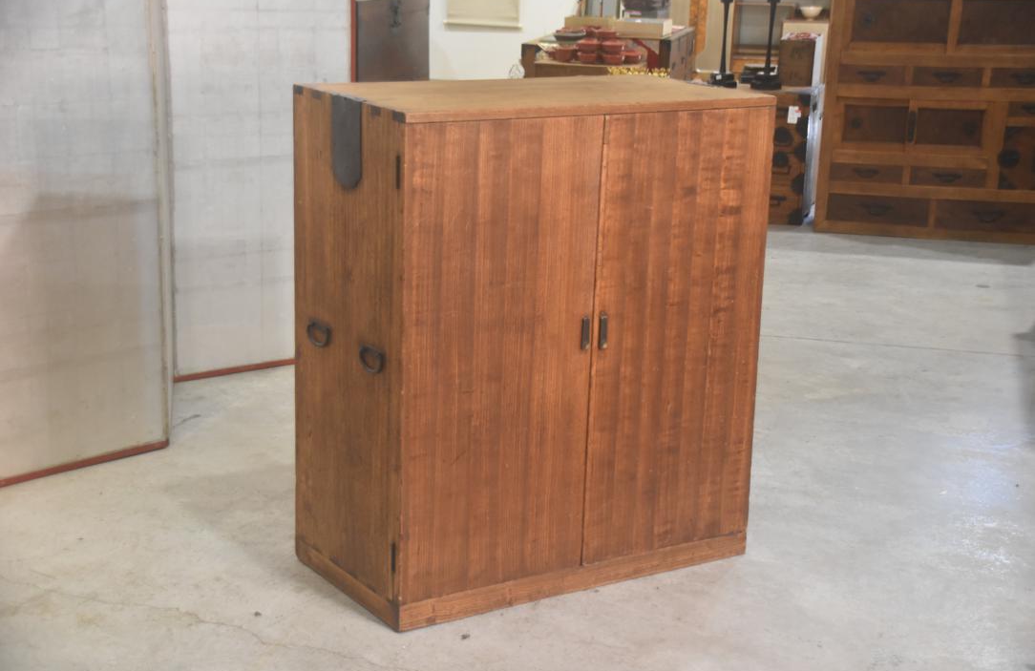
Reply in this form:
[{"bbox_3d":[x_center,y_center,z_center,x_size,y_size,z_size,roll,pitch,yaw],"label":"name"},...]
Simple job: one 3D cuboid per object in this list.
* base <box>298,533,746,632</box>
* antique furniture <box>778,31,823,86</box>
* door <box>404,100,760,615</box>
[{"bbox_3d":[0.016,0.466,3.650,0.900,0.055,0.463,-7,16,-33],"label":"base"},{"bbox_3d":[1.426,-1.391,8.276,0.175,0.240,0.250,6,14,17],"label":"antique furniture"},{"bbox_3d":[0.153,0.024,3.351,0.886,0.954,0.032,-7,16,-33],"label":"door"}]

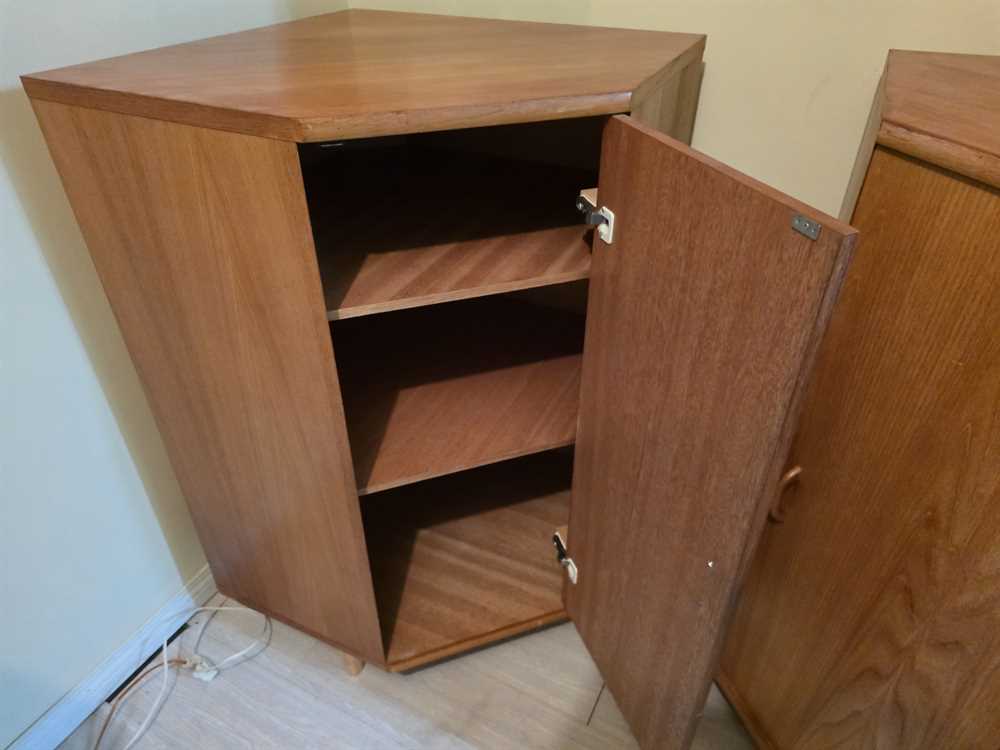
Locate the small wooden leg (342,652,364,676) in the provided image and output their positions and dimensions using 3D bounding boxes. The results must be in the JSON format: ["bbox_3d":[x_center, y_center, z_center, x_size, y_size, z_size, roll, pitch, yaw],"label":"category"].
[{"bbox_3d":[-0.295,0.580,1.342,0.037,0.060,0.037,16,38,20],"label":"small wooden leg"}]

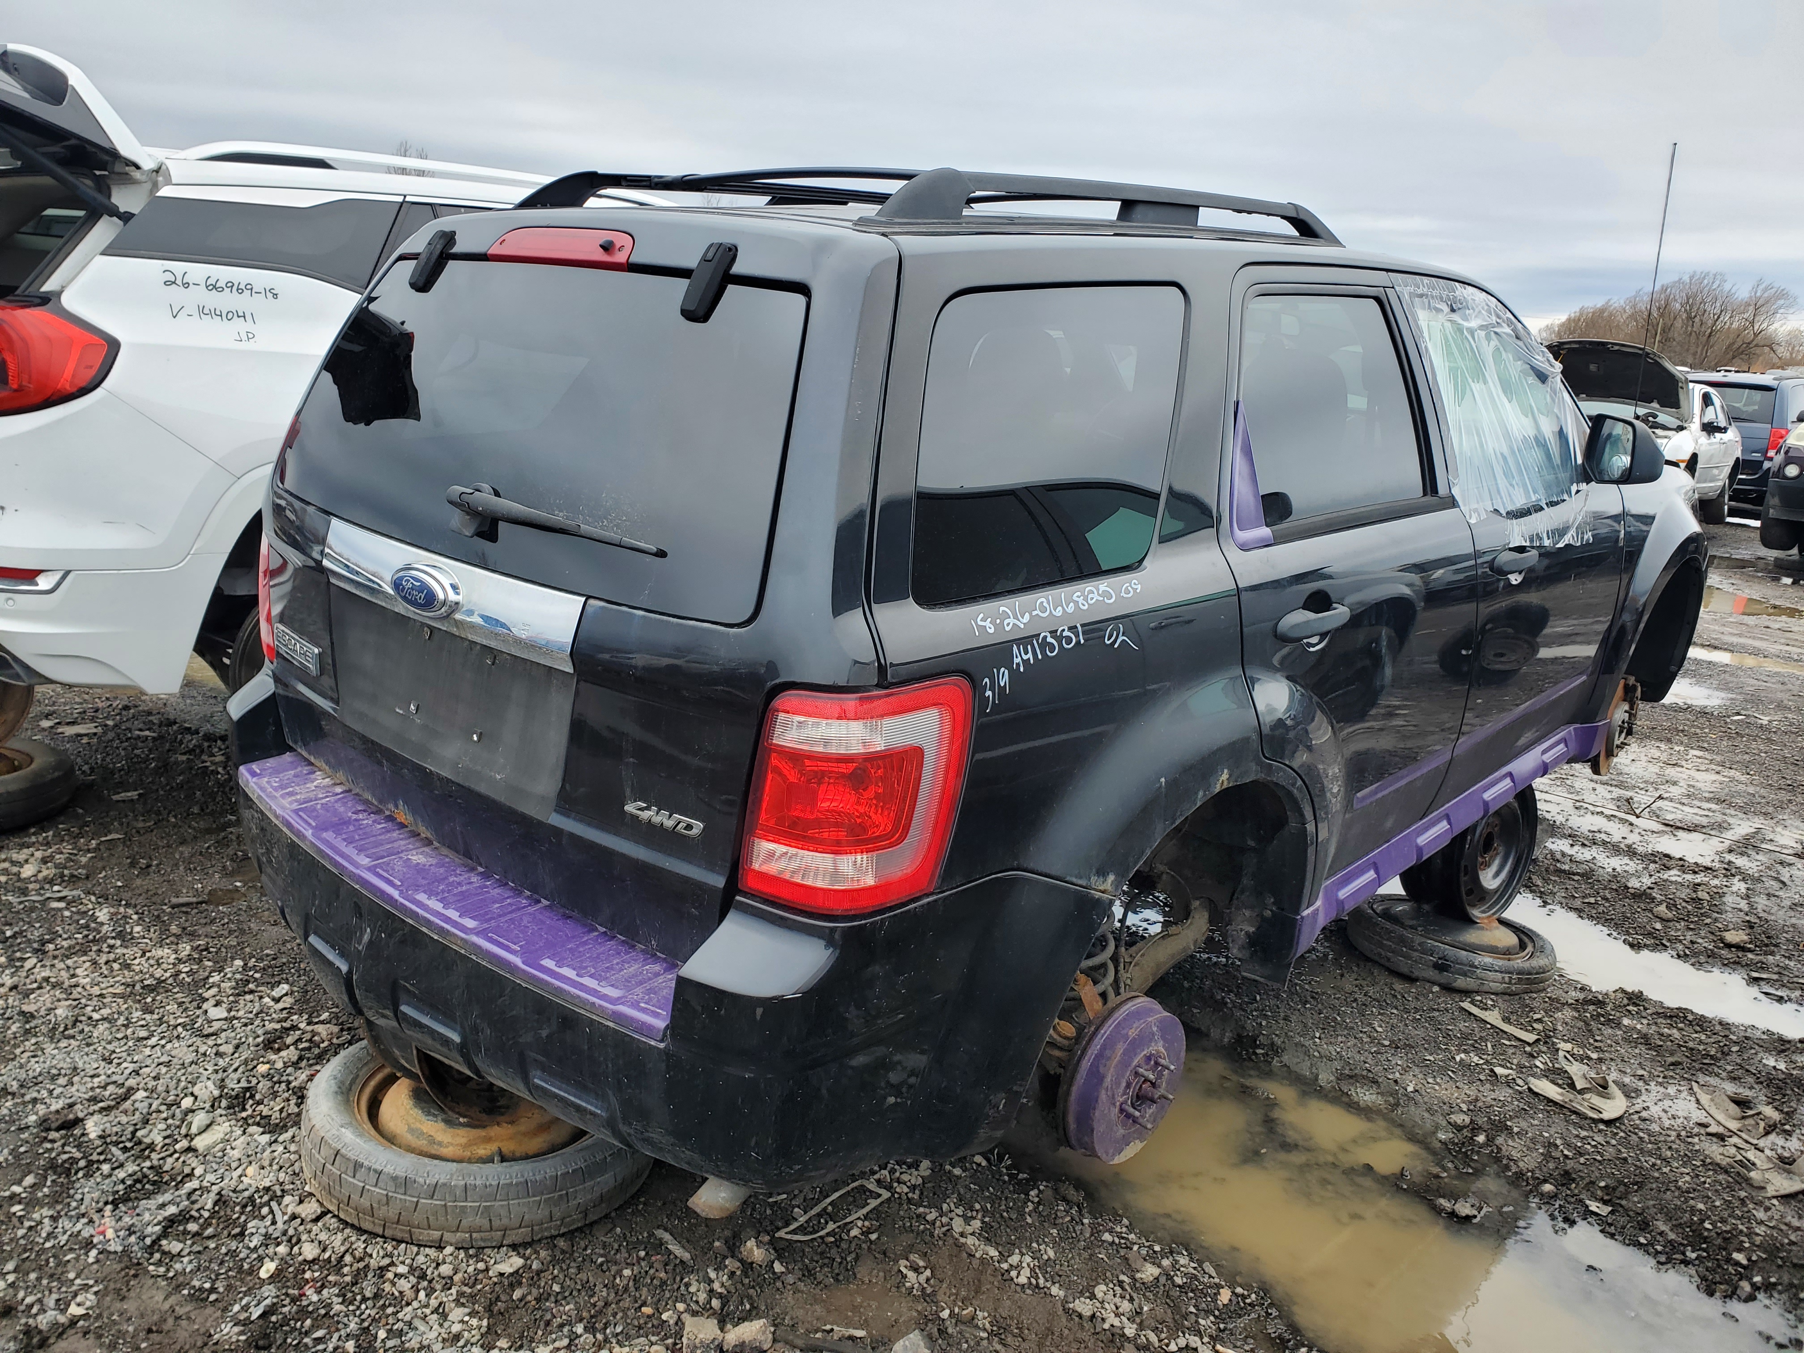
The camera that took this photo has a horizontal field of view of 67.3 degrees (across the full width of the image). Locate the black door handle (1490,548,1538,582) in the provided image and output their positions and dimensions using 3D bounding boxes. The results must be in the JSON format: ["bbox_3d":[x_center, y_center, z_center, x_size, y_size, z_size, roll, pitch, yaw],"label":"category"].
[{"bbox_3d":[1.342,-0.244,2.966,0.060,0.052,0.210,17,21,39],"label":"black door handle"}]

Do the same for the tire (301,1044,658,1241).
[{"bbox_3d":[-0.779,0.835,2.533,0.630,0.142,0.630,8,10,0],"label":"tire"}]

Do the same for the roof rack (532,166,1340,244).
[{"bbox_3d":[0.091,-0.883,2.589,0.920,0.120,1.450,17,22,39],"label":"roof rack"}]

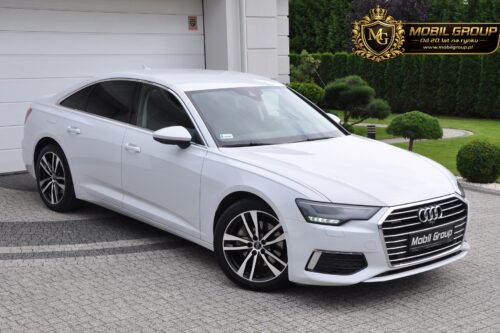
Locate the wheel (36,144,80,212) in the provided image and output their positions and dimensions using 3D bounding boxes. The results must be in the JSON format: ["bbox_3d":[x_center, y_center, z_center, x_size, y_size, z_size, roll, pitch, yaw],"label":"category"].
[{"bbox_3d":[-1.926,0.101,7.284,0.240,0.700,0.700,-7,14,-43],"label":"wheel"}]

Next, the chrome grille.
[{"bbox_3d":[1.255,0.438,4.945,1.100,0.420,0.180,-7,7,-42],"label":"chrome grille"}]

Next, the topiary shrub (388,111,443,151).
[{"bbox_3d":[2.737,-0.554,11.800,0.940,0.780,0.920,2,10,14],"label":"topiary shrub"}]

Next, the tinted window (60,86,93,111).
[{"bbox_3d":[-1.747,-0.713,7.177,0.050,0.270,0.540,26,-9,-41],"label":"tinted window"}]

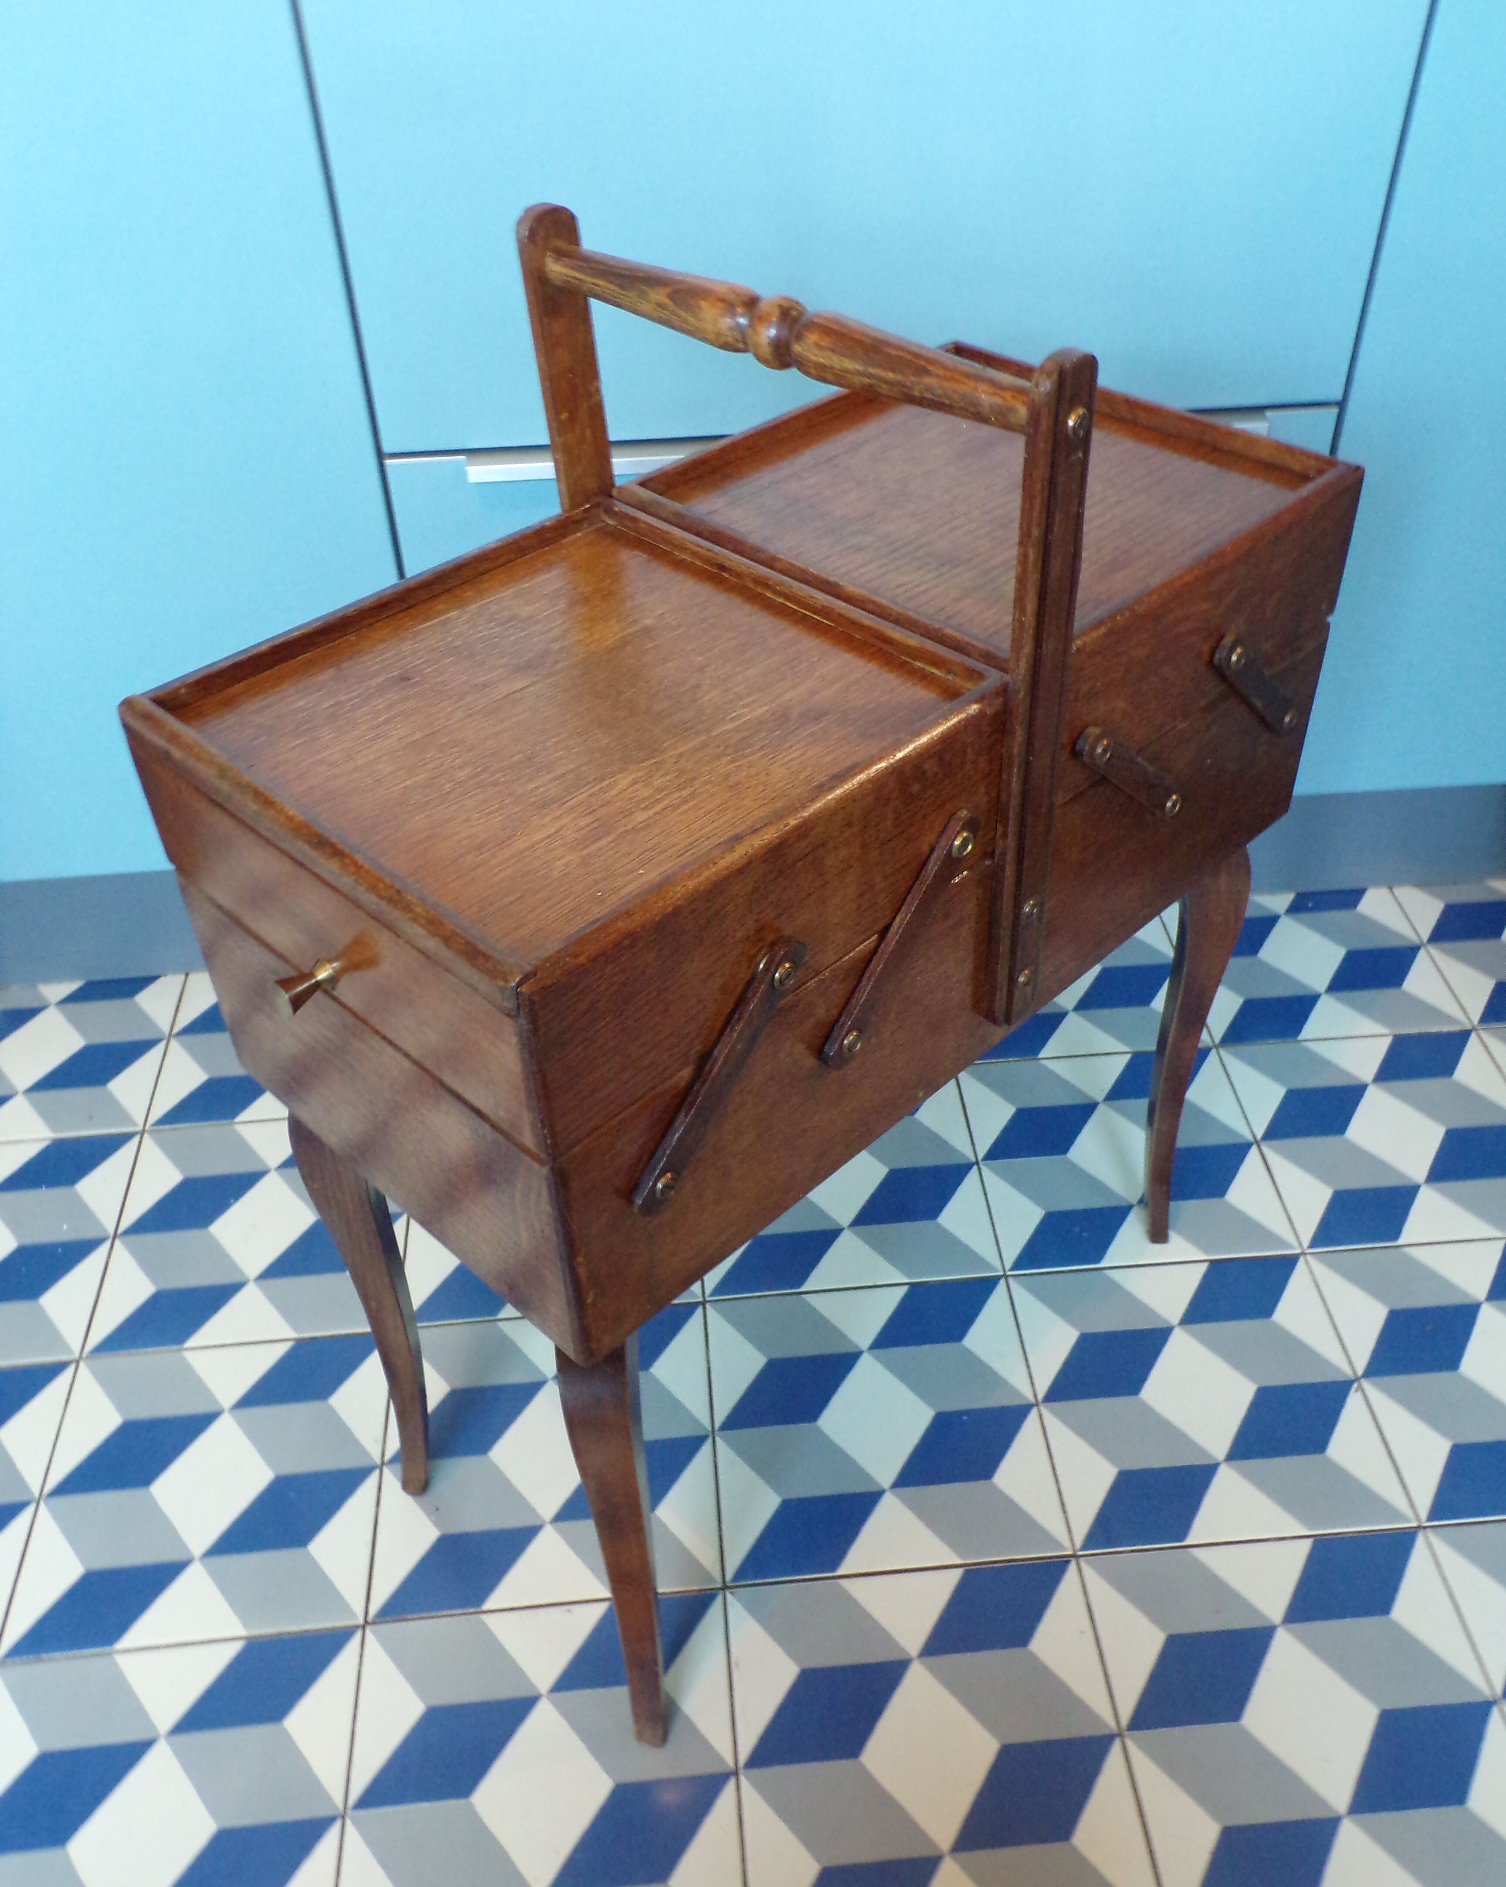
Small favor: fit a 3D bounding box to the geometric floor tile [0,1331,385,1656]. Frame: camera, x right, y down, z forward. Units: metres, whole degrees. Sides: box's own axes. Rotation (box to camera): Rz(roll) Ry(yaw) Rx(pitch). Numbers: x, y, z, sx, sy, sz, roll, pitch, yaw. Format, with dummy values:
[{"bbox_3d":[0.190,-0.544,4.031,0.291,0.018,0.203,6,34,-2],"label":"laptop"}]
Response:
[{"bbox_3d":[-0.323,0.325,0.975,0.199,0.010,0.199,-4,40,-3],"label":"geometric floor tile"}]

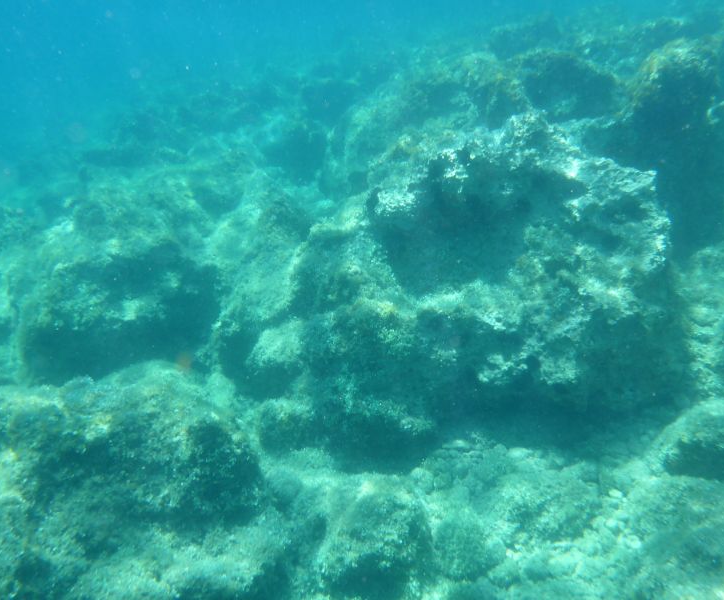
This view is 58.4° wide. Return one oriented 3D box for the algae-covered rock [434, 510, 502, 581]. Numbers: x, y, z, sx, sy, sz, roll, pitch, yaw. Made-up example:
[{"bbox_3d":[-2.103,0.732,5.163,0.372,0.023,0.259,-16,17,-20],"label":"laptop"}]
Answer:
[{"bbox_3d":[0.340,0.790,2.080,0.210,0.160,0.190,0,22,0],"label":"algae-covered rock"}]

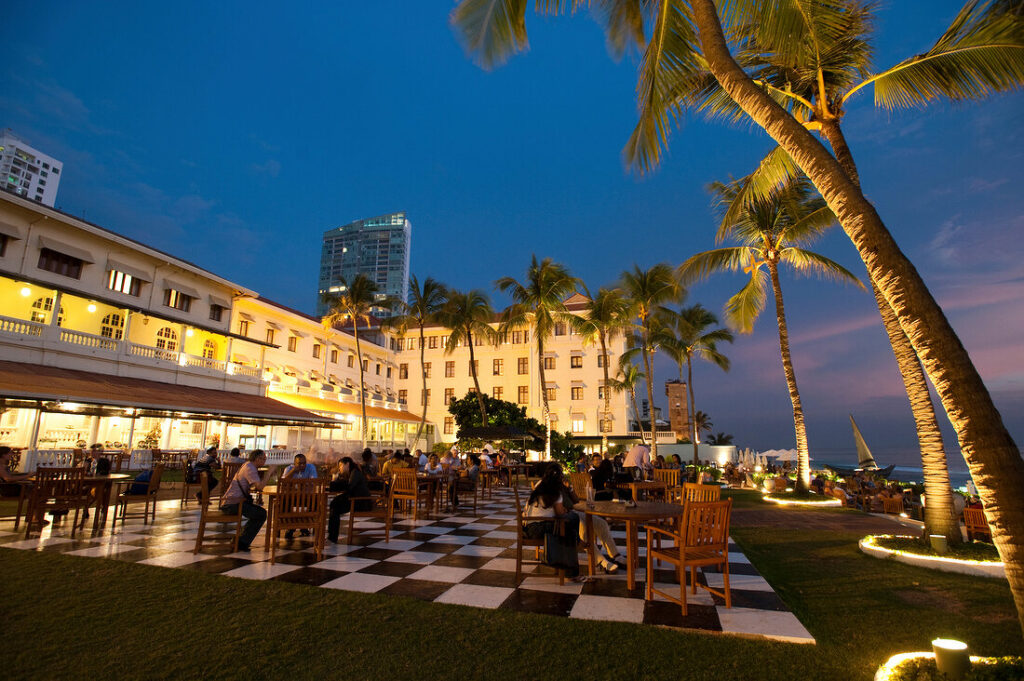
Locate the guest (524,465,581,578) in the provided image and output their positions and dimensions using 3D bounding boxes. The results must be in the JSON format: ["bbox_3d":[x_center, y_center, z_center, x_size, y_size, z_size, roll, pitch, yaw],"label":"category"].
[{"bbox_3d":[0.460,1.913,5.109,0.720,1.190,0.500,0,-13,6],"label":"guest"}]

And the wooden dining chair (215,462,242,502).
[{"bbox_3d":[-5.637,2.990,9.940,0.570,0.930,0.600,0,-12,3],"label":"wooden dining chair"}]

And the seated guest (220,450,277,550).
[{"bbox_3d":[-3.351,2.082,6.344,0.800,1.230,0.520,5,-13,-19],"label":"seated guest"}]

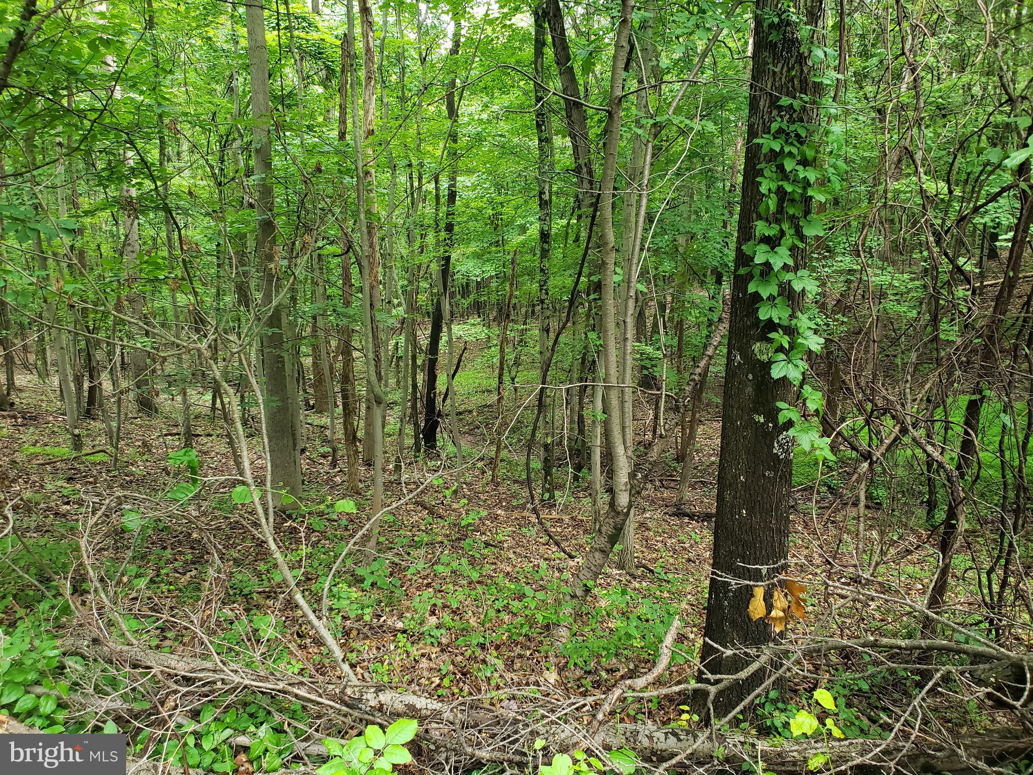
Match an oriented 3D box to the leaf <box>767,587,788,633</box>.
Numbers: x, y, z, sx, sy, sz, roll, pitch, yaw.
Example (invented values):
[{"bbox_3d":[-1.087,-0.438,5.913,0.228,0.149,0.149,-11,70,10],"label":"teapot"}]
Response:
[{"bbox_3d":[0.908,0.775,2.700,0.074,0.160,0.055,2,9,14],"label":"leaf"}]

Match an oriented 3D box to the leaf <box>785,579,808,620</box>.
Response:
[{"bbox_3d":[0.982,0.740,2.720,0.075,0.143,0.055,3,9,17],"label":"leaf"}]

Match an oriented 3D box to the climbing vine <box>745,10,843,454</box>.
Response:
[{"bbox_3d":[1.015,-0.526,2.850,0.340,1.600,0.270,1,9,7],"label":"climbing vine"}]

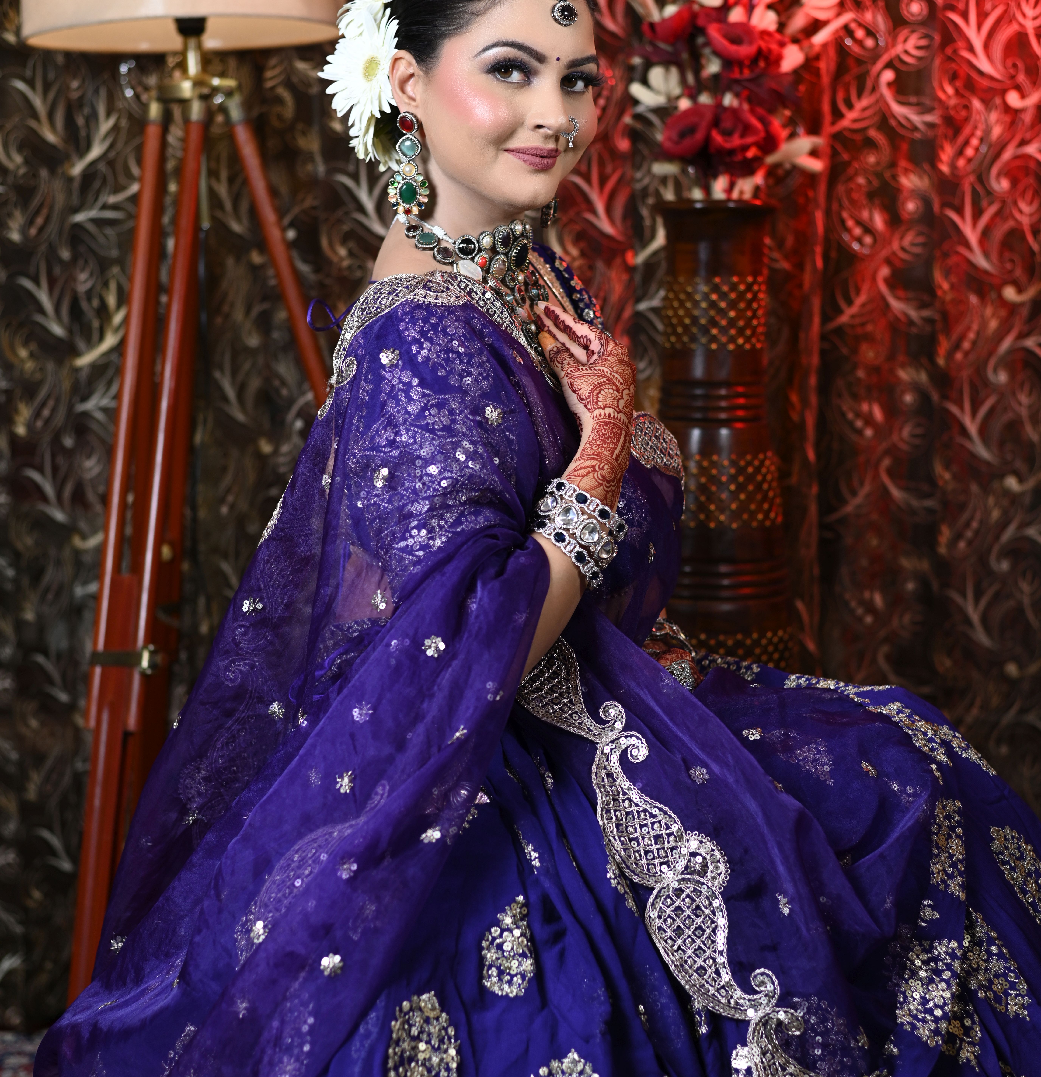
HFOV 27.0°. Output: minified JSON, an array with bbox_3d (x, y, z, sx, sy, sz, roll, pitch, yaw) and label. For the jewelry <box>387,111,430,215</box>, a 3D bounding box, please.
[{"bbox_3d":[-0.092,-0.308,1.780,0.034,0.087,0.014,3,8,21],"label":"jewelry"}]

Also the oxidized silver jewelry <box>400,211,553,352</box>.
[{"bbox_3d":[-0.033,-0.215,1.810,0.132,0.117,0.128,5,9,30],"label":"oxidized silver jewelry"}]

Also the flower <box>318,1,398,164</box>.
[{"bbox_3d":[-0.130,-0.388,1.845,0.110,0.128,0.040,8,11,44],"label":"flower"}]

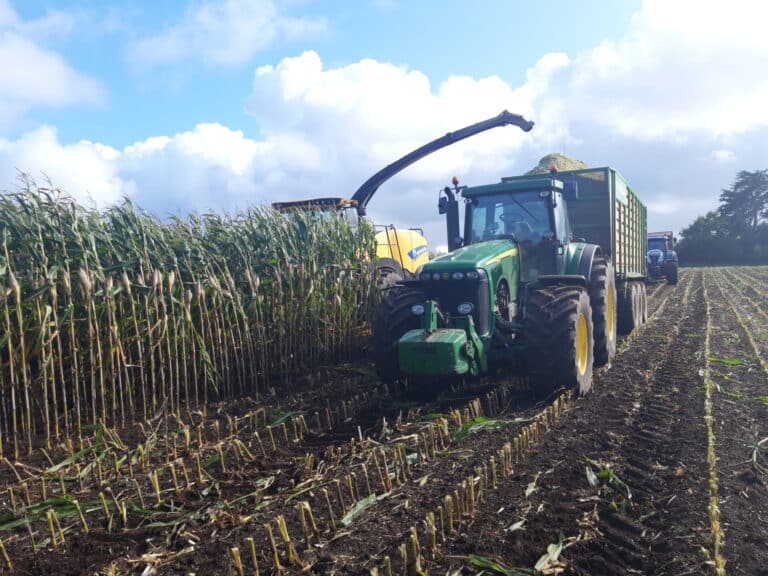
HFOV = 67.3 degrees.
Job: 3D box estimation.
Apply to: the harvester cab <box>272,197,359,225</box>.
[{"bbox_3d":[-1.770,-1.420,15.900,2.000,1.900,1.900,1,3,28],"label":"harvester cab"}]

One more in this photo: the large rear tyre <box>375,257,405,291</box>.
[{"bbox_3d":[-0.120,0.180,16.500,0.720,1.900,1.900,1,3,28],"label":"large rear tyre"}]

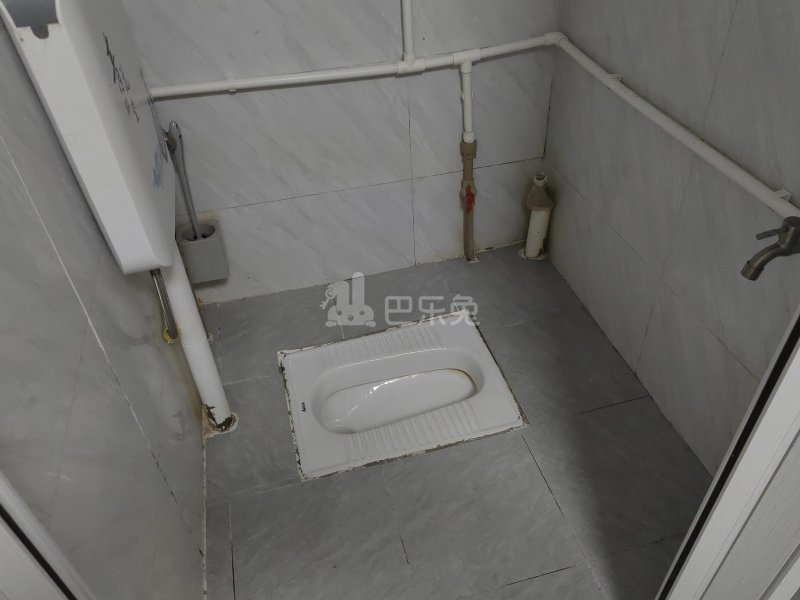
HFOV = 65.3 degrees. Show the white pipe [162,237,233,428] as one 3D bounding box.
[{"bbox_3d":[-0.398,0.074,1.209,0.048,0.472,0.048,-10,40,-10],"label":"white pipe"}]

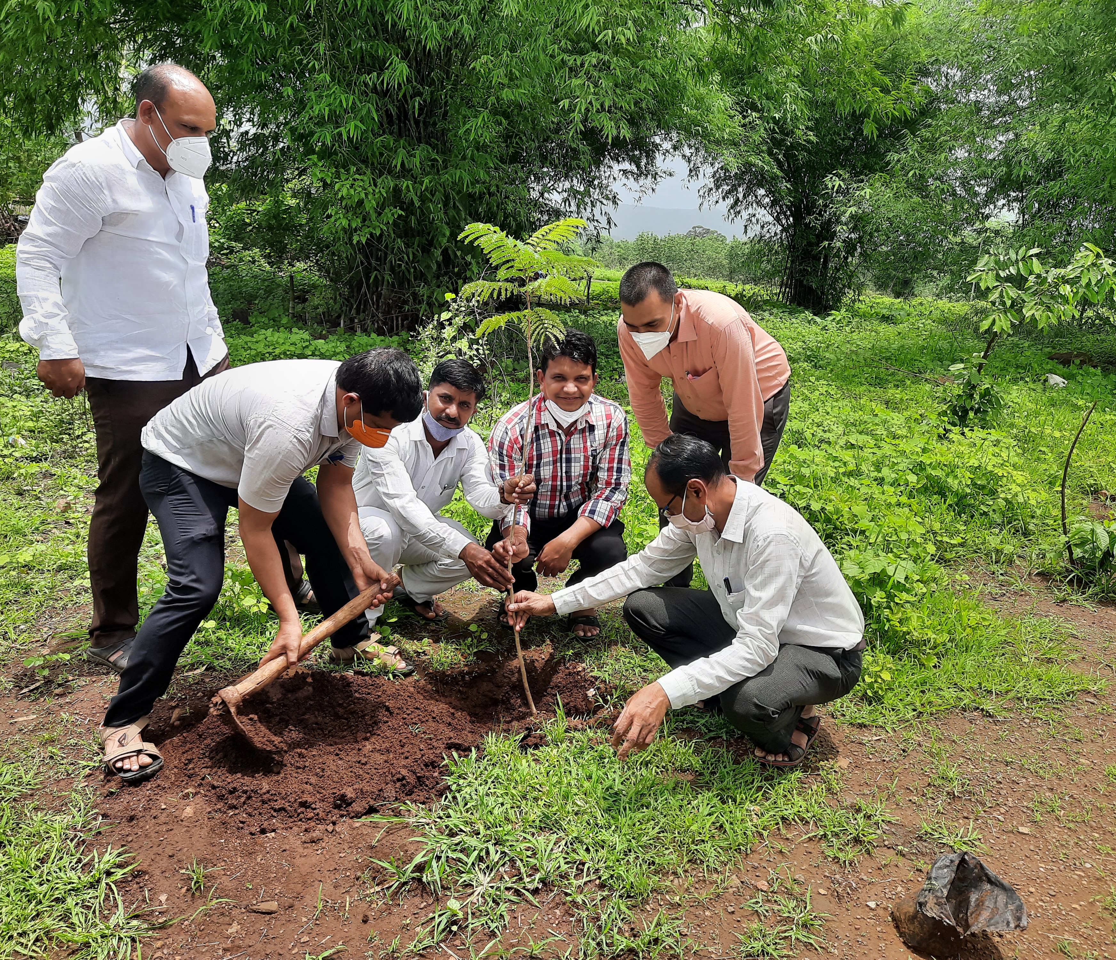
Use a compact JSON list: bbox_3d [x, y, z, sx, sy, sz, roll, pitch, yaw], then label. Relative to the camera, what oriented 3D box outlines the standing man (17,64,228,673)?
[{"bbox_3d":[-1.116,-0.314,2.777,0.580,1.720,0.630,6,17,20],"label":"standing man"}]

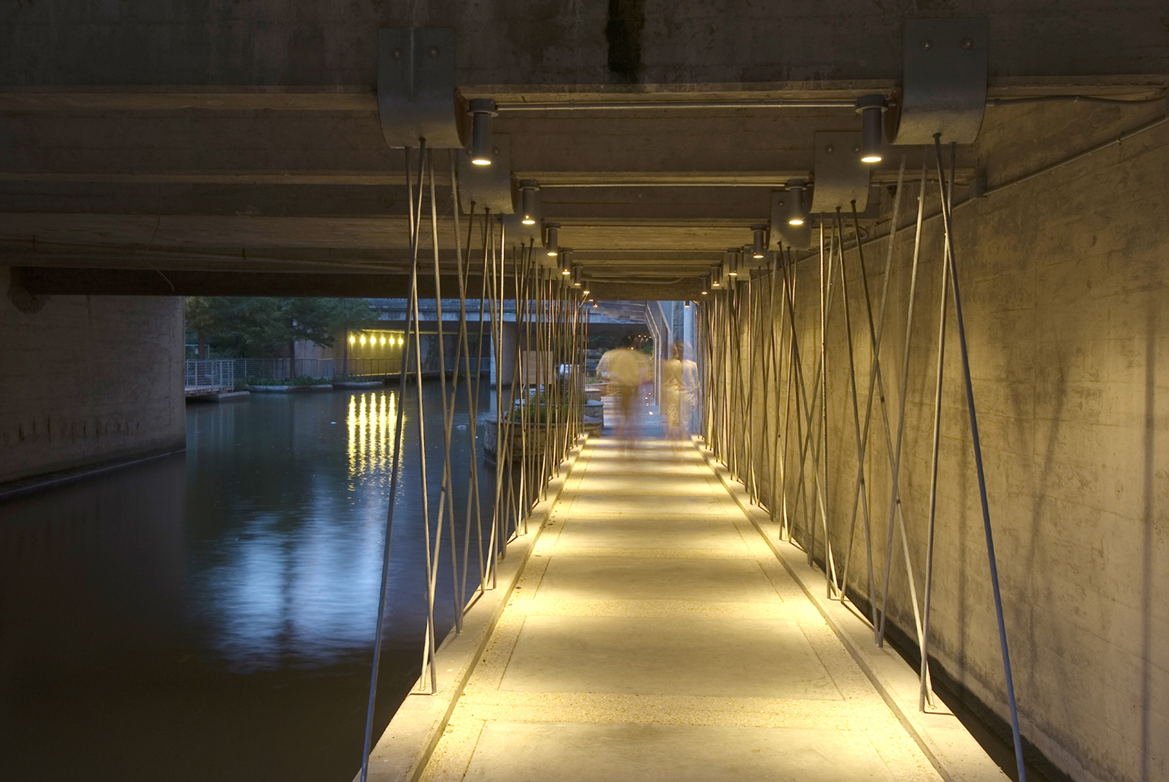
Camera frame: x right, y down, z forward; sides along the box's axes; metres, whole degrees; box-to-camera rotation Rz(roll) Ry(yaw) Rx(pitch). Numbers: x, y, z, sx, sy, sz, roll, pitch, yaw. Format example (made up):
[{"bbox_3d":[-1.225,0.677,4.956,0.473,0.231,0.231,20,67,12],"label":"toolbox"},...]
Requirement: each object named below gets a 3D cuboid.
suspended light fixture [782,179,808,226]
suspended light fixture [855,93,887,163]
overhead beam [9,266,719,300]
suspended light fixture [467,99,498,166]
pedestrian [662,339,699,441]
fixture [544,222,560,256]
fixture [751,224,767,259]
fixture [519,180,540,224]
[{"bbox_3d":[1.206,-1.074,6.660,0.121,0.243,0.121,1,2,2],"label":"suspended light fixture"},{"bbox_3d":[1.117,-1.014,4.550,0.121,0.243,0.121,1,2,2],"label":"suspended light fixture"},{"bbox_3d":[-3.393,-1.583,17.454,10.496,0.420,0.350,1,2,4],"label":"overhead beam"},{"bbox_3d":[-0.406,-1.025,4.640,0.121,0.243,0.121,1,2,2],"label":"suspended light fixture"},{"bbox_3d":[1.557,0.007,19.000,0.520,1.690,0.360,1,2,2],"label":"pedestrian"},{"bbox_3d":[-0.241,-1.142,8.820,0.121,0.243,0.121,1,2,2],"label":"fixture"},{"bbox_3d":[1.303,-1.117,8.720,0.121,0.243,0.121,1,2,2],"label":"fixture"},{"bbox_3d":[-0.316,-1.093,6.750,0.121,0.243,0.121,1,2,2],"label":"fixture"}]

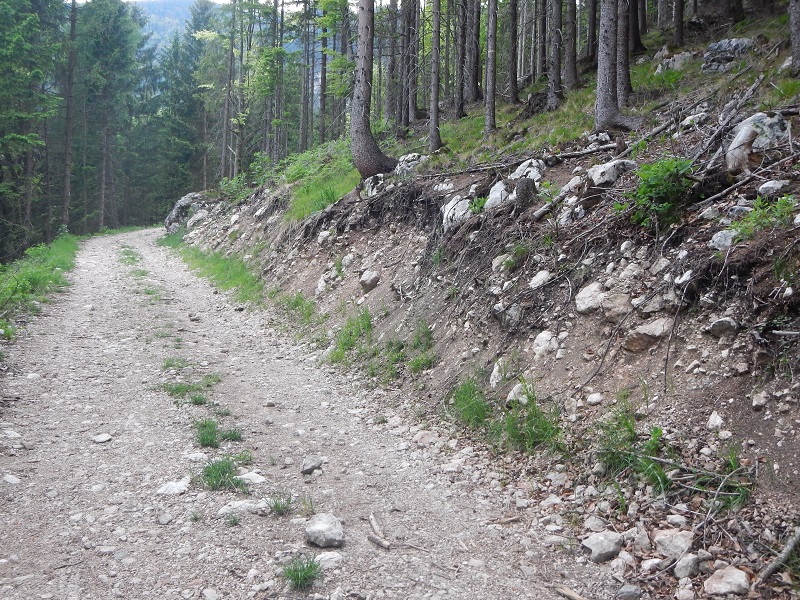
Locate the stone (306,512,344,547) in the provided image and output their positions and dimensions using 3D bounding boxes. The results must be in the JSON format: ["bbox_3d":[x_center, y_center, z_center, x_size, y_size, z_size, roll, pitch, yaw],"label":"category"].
[{"bbox_3d":[-0.340,1.039,3.750,0.165,0.130,0.140,1,2,0],"label":"stone"}]

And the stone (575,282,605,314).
[{"bbox_3d":[1.307,-0.010,5.740,0.185,0.180,0.160,1,0,13],"label":"stone"}]

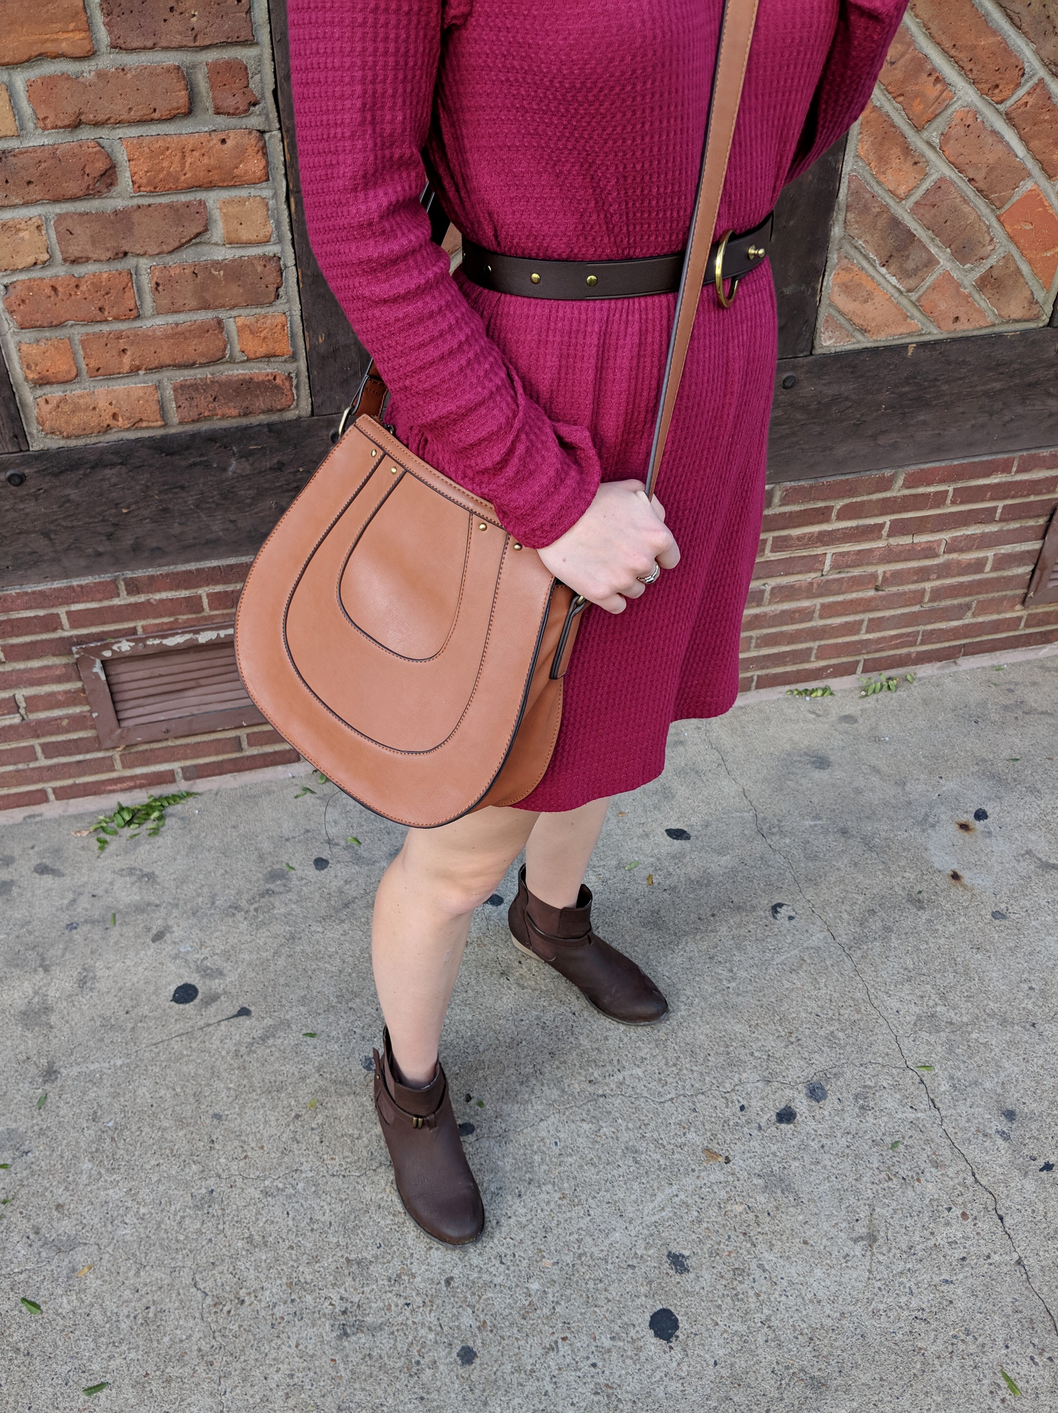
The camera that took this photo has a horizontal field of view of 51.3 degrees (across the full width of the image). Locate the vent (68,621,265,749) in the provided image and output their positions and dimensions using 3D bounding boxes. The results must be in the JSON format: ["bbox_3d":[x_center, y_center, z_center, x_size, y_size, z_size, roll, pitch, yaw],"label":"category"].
[{"bbox_3d":[-0.585,-0.054,1.983,0.400,0.220,0.040,-7,38,-9],"label":"vent"}]

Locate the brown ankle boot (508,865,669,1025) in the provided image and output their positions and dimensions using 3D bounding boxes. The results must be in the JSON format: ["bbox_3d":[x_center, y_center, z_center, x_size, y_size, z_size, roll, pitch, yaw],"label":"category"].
[{"bbox_3d":[0.094,0.368,1.712,0.265,0.149,0.094,28,46,33],"label":"brown ankle boot"}]

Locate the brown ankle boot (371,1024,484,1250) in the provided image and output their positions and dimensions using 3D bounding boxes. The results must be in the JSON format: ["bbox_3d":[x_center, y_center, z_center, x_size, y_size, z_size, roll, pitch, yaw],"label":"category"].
[{"bbox_3d":[-0.143,0.560,1.462,0.094,0.147,0.263,-16,40,-19],"label":"brown ankle boot"}]

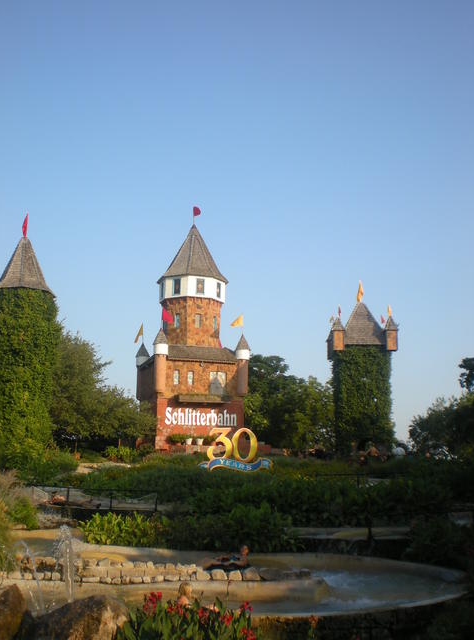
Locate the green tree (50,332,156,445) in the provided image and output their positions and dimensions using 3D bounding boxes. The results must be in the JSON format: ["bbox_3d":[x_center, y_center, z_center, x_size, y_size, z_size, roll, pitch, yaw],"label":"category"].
[{"bbox_3d":[-9.000,4.717,47.014,7.000,8.095,6.200,0,-12,0],"label":"green tree"}]

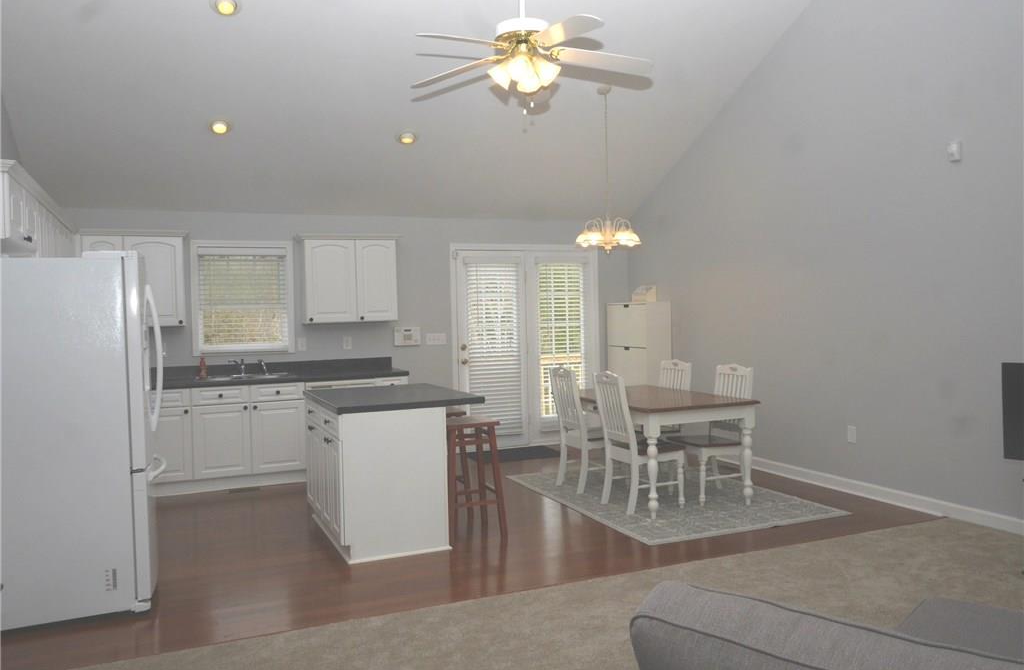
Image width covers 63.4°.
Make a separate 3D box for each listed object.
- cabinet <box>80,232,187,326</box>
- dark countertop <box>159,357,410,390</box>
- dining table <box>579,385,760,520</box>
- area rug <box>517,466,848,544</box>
[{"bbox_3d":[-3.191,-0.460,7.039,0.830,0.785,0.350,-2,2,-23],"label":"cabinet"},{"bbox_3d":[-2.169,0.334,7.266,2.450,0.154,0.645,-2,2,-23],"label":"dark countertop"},{"bbox_3d":[1.065,0.855,6.411,0.930,0.755,1.490,-2,2,-23],"label":"dining table"},{"bbox_3d":[1.149,1.229,6.470,1.628,0.012,2.352,-2,2,-23],"label":"area rug"}]

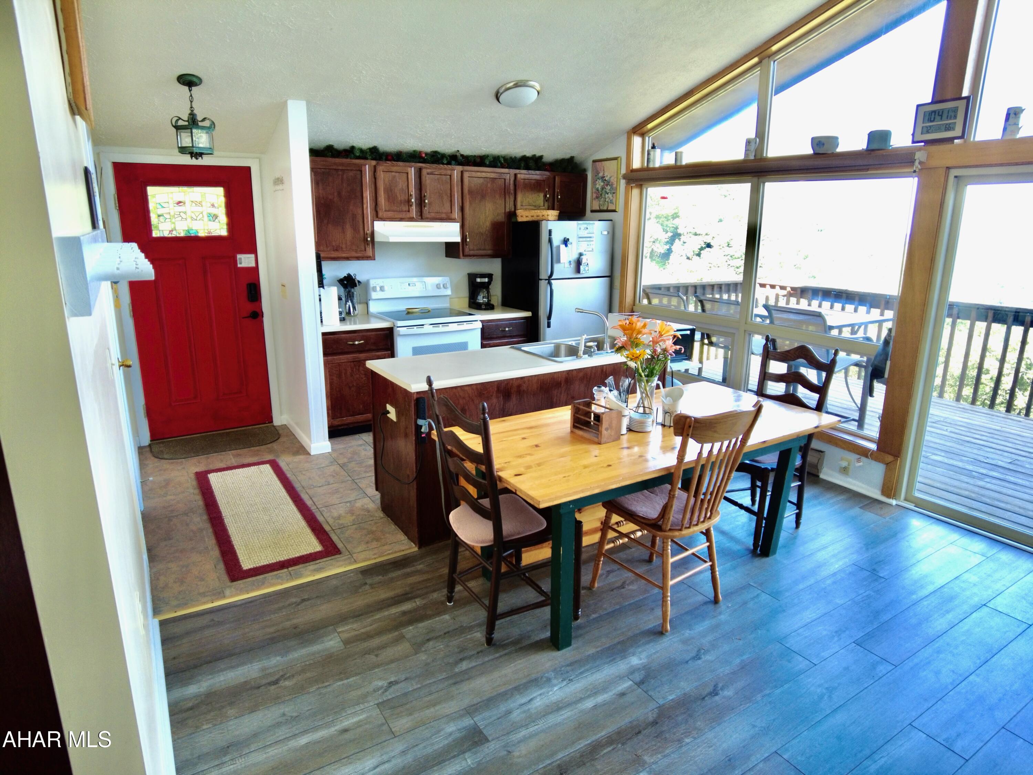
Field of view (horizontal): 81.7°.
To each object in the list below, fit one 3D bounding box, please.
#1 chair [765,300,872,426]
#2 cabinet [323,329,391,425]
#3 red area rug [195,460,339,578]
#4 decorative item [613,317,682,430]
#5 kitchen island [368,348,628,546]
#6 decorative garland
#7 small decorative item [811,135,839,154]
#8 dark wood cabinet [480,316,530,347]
[{"bbox_3d":[2.667,-0.181,5.313,0.670,1.070,0.610,-13,20,-42],"label":"chair"},{"bbox_3d":[-1.403,-0.107,4.955,0.610,0.845,0.610,-9,18,-32],"label":"cabinet"},{"bbox_3d":[-1.544,0.718,3.567,0.517,0.012,1.547,-8,17,-32],"label":"red area rug"},{"bbox_3d":[0.641,-0.094,2.938,0.340,0.505,0.320,4,15,11],"label":"decorative item"},{"bbox_3d":[0.046,0.252,3.652,1.720,0.914,0.650,-8,17,-31],"label":"kitchen island"},{"bbox_3d":[-0.509,-1.946,5.127,2.680,0.130,0.190,-8,17,-31],"label":"decorative garland"},{"bbox_3d":[1.982,-1.559,3.829,0.145,0.107,0.140,-8,17,-31],"label":"small decorative item"},{"bbox_3d":[-0.264,-0.273,5.679,0.485,0.855,0.610,-9,18,-32],"label":"dark wood cabinet"}]

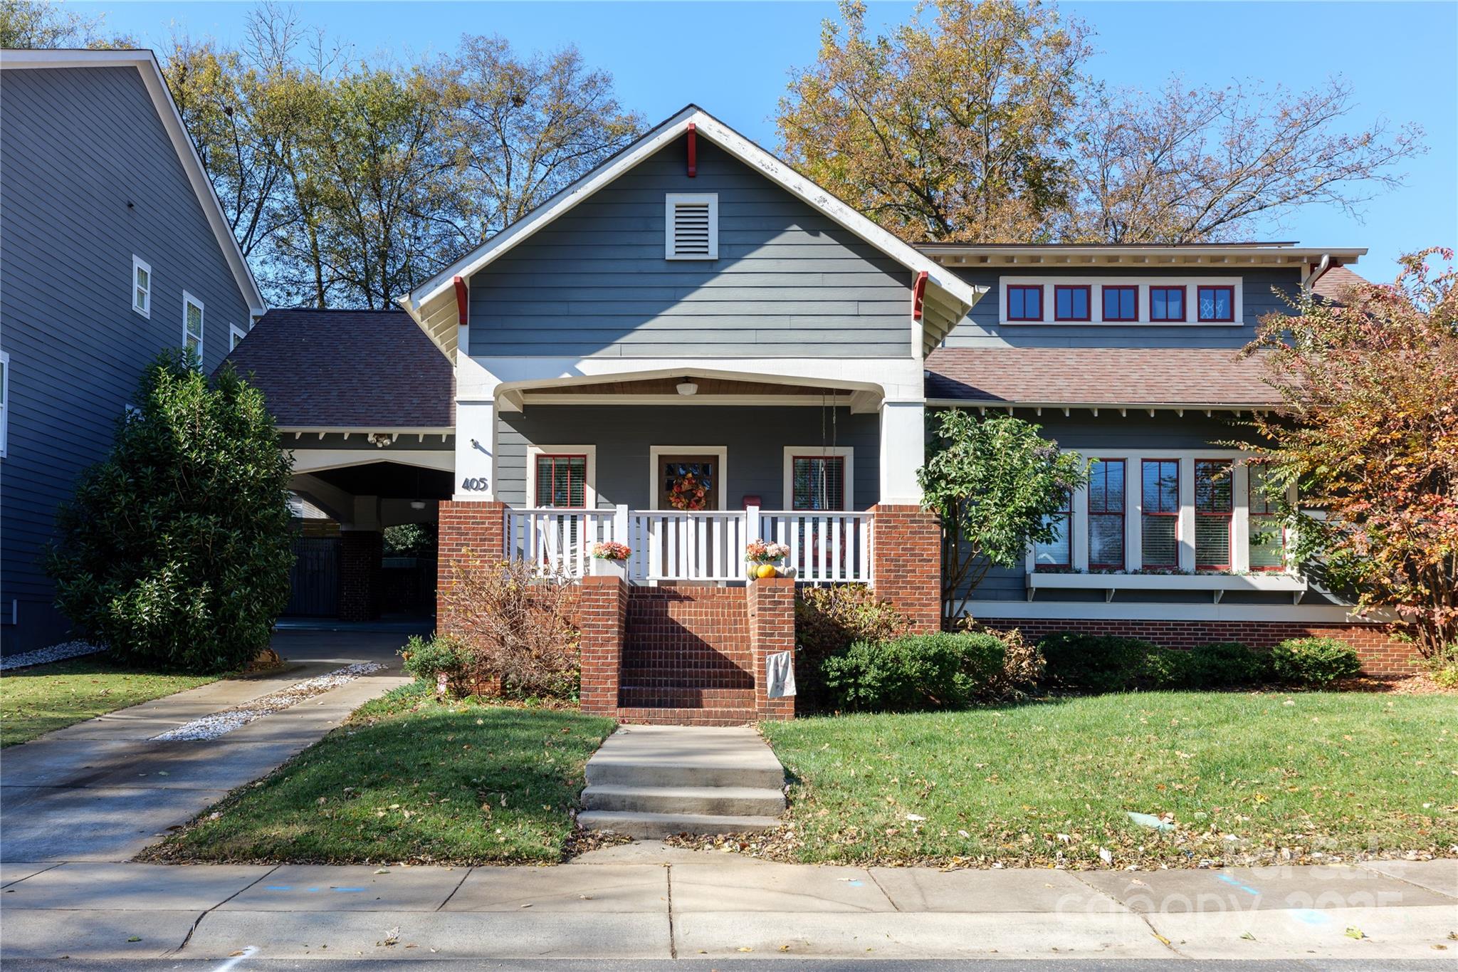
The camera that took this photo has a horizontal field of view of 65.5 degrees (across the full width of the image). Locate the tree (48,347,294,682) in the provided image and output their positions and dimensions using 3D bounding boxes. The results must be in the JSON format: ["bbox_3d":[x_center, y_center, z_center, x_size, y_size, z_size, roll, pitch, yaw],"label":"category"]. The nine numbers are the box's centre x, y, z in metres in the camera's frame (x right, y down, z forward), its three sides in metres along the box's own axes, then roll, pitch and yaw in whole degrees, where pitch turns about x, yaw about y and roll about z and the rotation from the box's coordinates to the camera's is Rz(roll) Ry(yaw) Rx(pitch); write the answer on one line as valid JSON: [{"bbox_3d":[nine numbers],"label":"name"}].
[{"bbox_3d":[-7.686,0.361,15.600,3.350,4.450,3.100,0,-5,-1],"label":"tree"}]

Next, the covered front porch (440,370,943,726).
[{"bbox_3d":[-0.497,0.725,14.750,6.300,4.450,4.900,0,-5,-1],"label":"covered front porch"}]

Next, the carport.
[{"bbox_3d":[-6.774,-0.447,22.800,6.000,6.500,8.600,0,-5,-1],"label":"carport"}]

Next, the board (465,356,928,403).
[{"bbox_3d":[-0.457,-1.350,14.450,5.950,0.580,0.280,0,-5,-1],"label":"board"}]

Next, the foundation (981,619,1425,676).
[{"bbox_3d":[6.787,2.338,16.500,6.500,0.780,0.250,0,-5,-1],"label":"foundation"}]

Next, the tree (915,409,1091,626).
[{"bbox_3d":[3.648,0.622,15.100,2.200,3.250,2.000,0,-5,-1],"label":"tree"}]

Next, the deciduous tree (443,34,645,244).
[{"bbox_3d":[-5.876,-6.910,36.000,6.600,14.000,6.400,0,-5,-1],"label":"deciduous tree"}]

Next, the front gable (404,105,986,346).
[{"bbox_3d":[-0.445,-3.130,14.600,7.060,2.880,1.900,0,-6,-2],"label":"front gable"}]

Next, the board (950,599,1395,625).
[{"bbox_3d":[6.453,1.835,16.450,6.300,0.300,0.120,0,-5,-1],"label":"board"}]

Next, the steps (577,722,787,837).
[{"bbox_3d":[-0.352,2.476,9.850,1.500,0.520,4.000,0,-5,-1],"label":"steps"}]

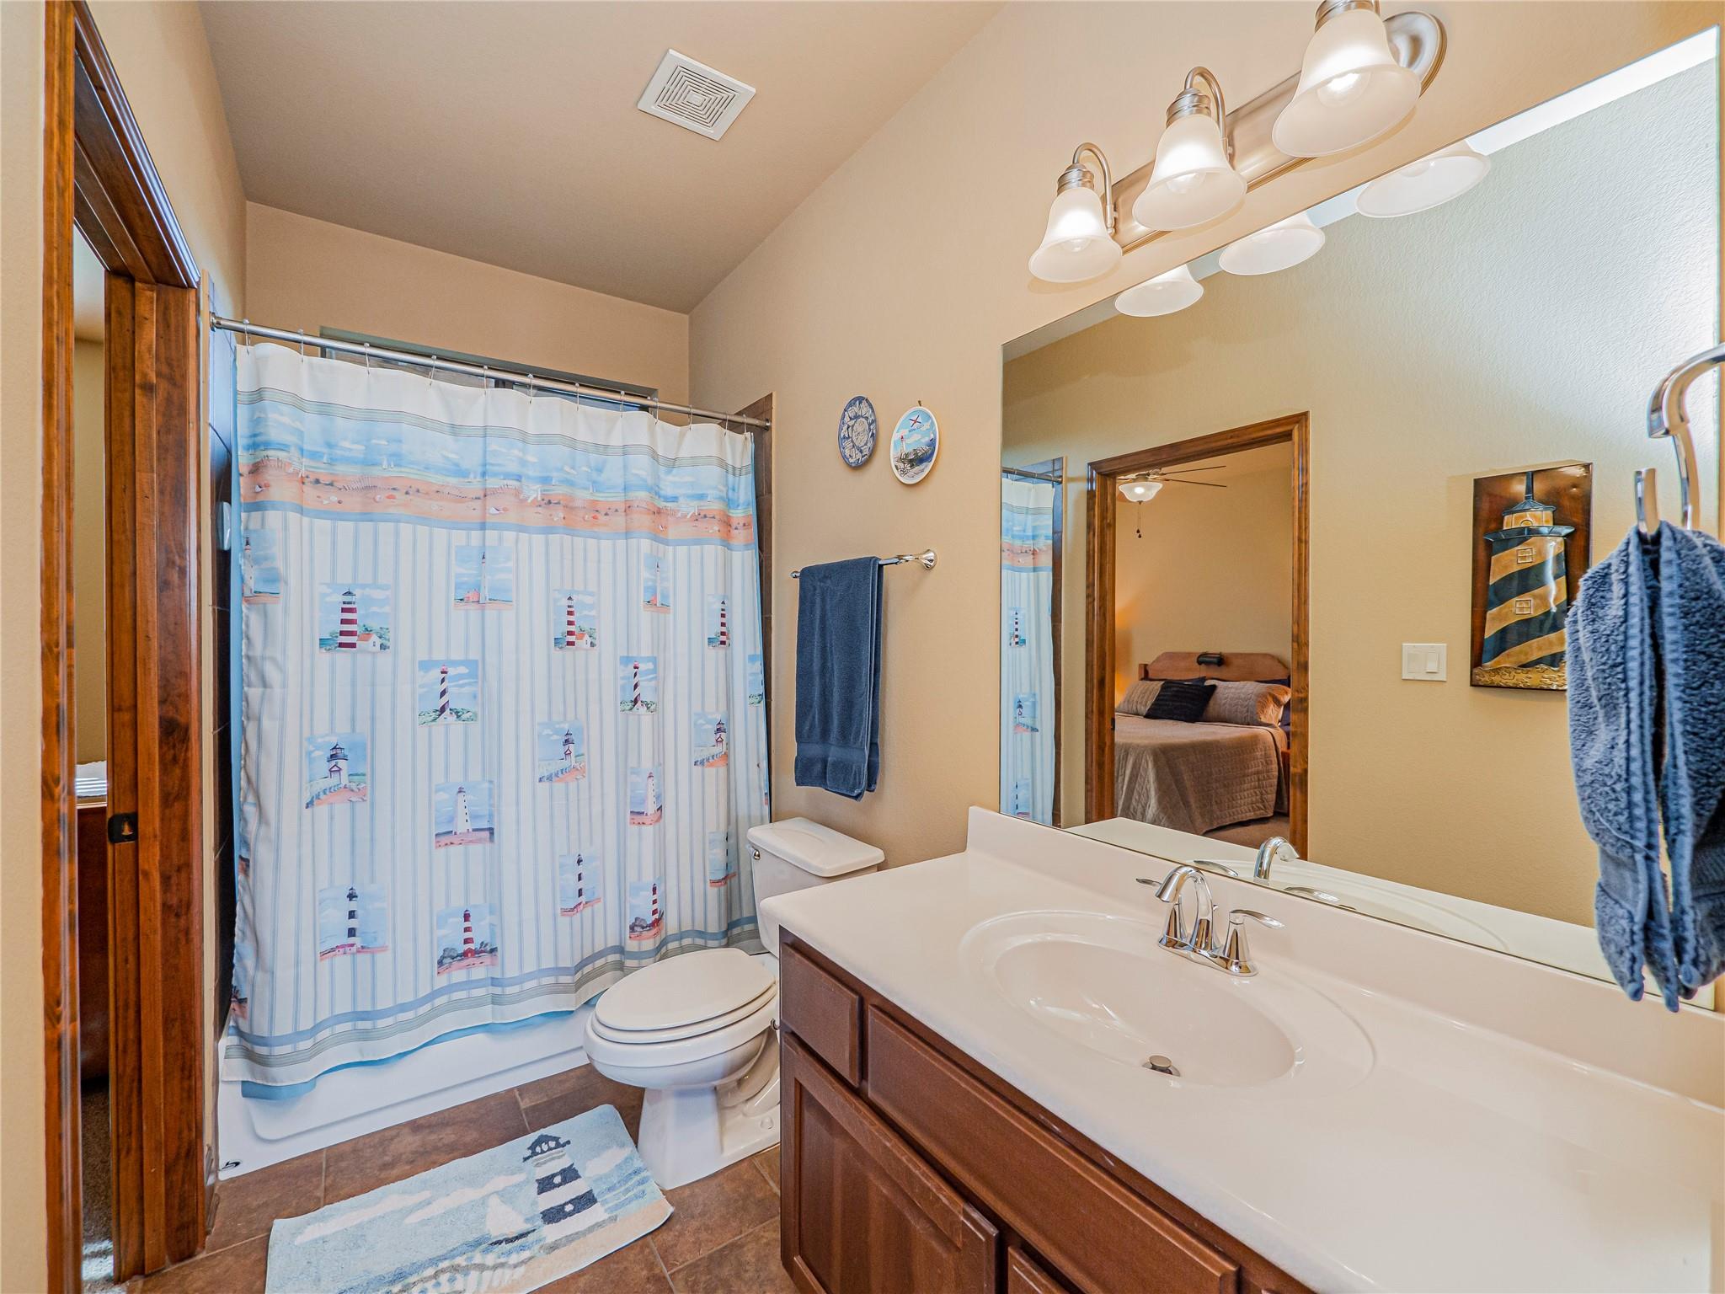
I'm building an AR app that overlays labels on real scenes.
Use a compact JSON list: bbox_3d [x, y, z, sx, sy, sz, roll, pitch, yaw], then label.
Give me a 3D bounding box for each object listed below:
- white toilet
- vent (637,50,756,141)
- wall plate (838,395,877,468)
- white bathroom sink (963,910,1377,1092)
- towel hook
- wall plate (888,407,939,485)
[{"bbox_3d":[-0.352,0.923,1.869,0.750,0.727,0.455,0,1,-36],"label":"white toilet"},{"bbox_3d":[-0.443,-1.456,1.854,0.227,0.020,0.235,0,1,-36],"label":"vent"},{"bbox_3d":[-0.008,-0.625,2.038,0.025,0.205,0.200,0,1,-36],"label":"wall plate"},{"bbox_3d":[0.406,0.566,1.030,0.440,0.150,0.580,0,1,-36],"label":"white bathroom sink"},{"bbox_3d":[0.554,-0.138,0.444,0.170,0.145,0.090,0,1,-36],"label":"towel hook"},{"bbox_3d":[0.141,-0.526,1.831,0.025,0.200,0.195,0,1,-36],"label":"wall plate"}]

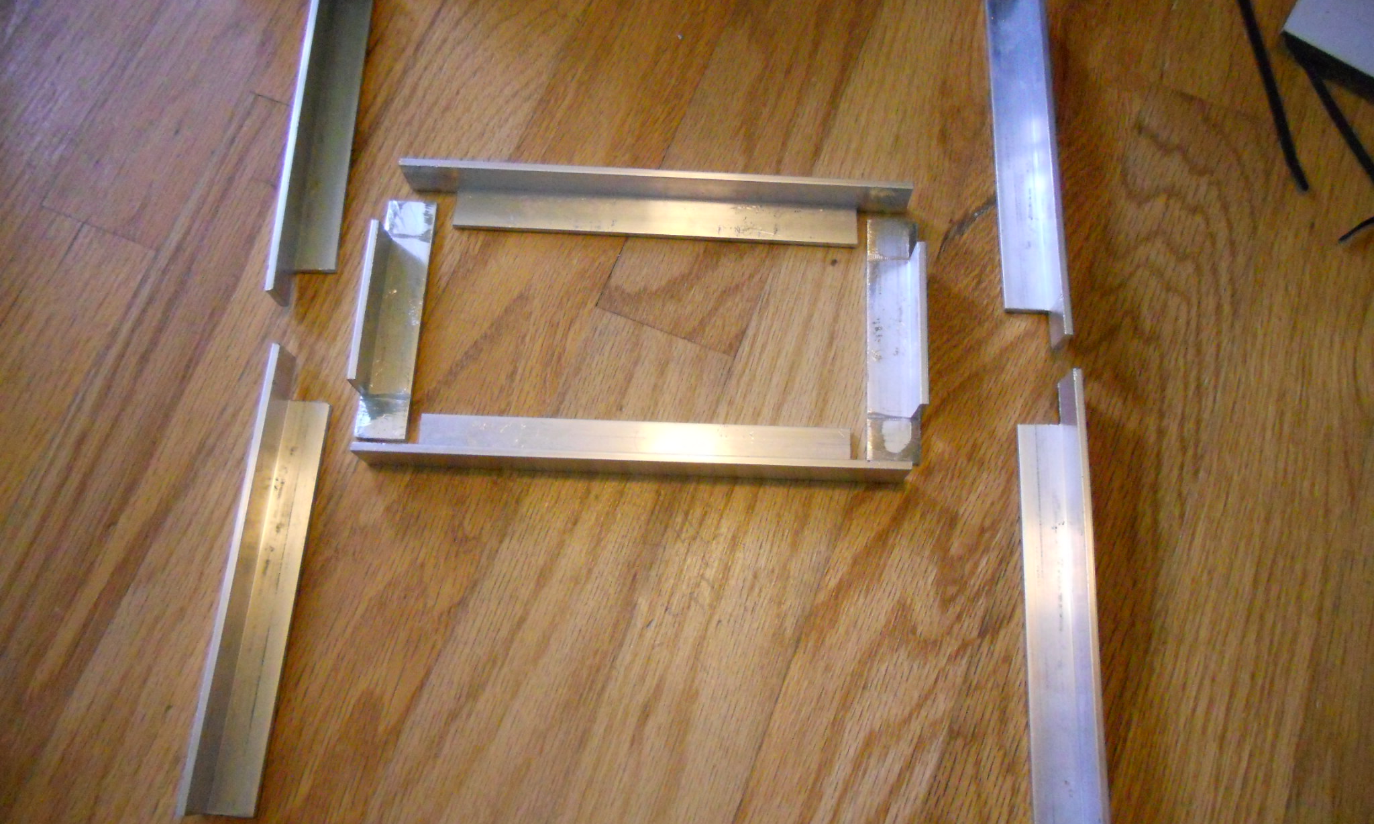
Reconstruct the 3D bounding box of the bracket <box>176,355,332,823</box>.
[{"bbox_3d":[-0.150,0.057,0.380,0.019,0.019,0.165,4,74,3],"label":"bracket"}]

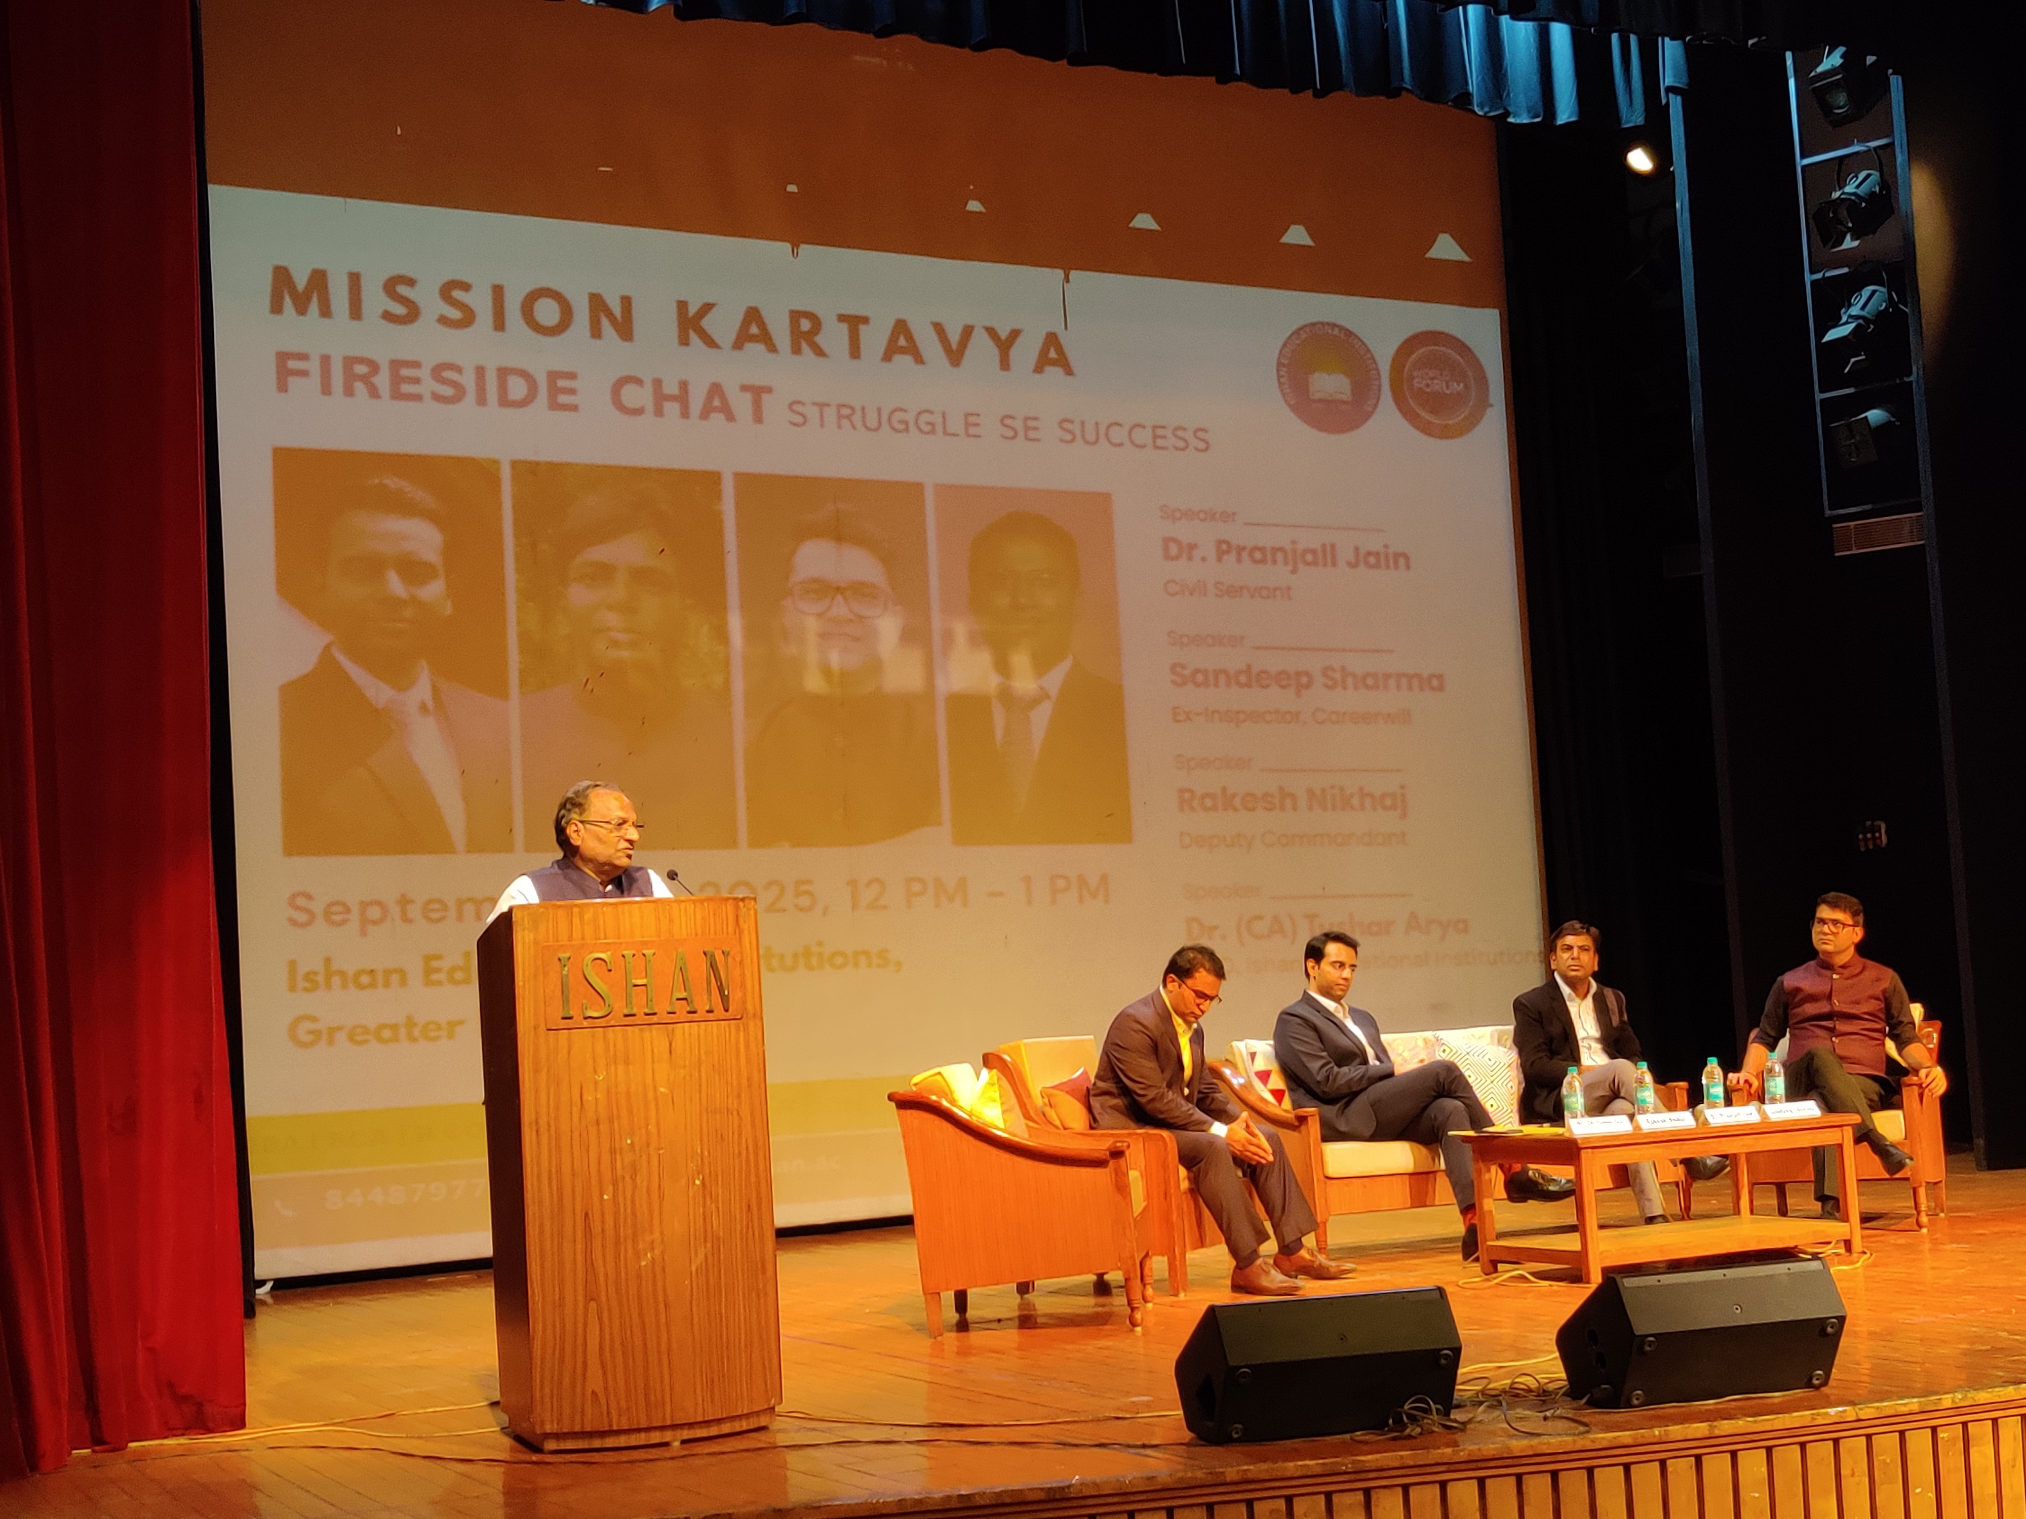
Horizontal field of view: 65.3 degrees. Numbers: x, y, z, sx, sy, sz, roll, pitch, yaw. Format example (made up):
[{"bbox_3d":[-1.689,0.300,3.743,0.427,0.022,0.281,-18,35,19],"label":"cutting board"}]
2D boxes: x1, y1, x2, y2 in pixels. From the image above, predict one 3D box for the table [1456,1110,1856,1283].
[{"bbox_3d":[2.340,1.579,5.750,1.200,0.450,0.580,0,-10,-20],"label":"table"}]

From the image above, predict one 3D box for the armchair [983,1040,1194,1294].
[{"bbox_3d":[0.414,1.466,5.720,0.750,0.770,0.690,-8,-10,26],"label":"armchair"}]

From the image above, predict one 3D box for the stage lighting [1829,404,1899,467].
[{"bbox_3d":[4.363,-1.656,8.100,0.250,0.270,0.340,-10,12,36],"label":"stage lighting"}]

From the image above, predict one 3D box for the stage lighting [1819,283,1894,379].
[{"bbox_3d":[4.325,-2.197,8.100,0.360,0.260,0.250,-50,19,-30],"label":"stage lighting"}]

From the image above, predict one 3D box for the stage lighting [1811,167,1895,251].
[{"bbox_3d":[4.308,-2.823,8.100,0.340,0.270,0.250,-25,4,-34],"label":"stage lighting"}]

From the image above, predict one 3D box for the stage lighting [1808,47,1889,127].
[{"bbox_3d":[4.285,-3.448,8.100,0.250,0.270,0.340,-12,16,42],"label":"stage lighting"}]

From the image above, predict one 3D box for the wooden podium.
[{"bbox_3d":[-0.966,0.967,3.900,0.600,1.220,0.460,1,-10,-24],"label":"wooden podium"}]

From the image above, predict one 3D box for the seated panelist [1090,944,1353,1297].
[{"bbox_3d":[0.735,1.249,5.580,0.770,1.160,0.510,-8,-10,26],"label":"seated panelist"}]

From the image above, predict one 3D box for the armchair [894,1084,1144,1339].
[{"bbox_3d":[0.040,1.382,5.020,0.750,0.760,0.680,-4,-9,3],"label":"armchair"}]

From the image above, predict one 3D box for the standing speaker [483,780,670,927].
[{"bbox_3d":[-1.171,0.869,4.270,0.520,1.660,0.380,1,-10,-27],"label":"standing speaker"}]

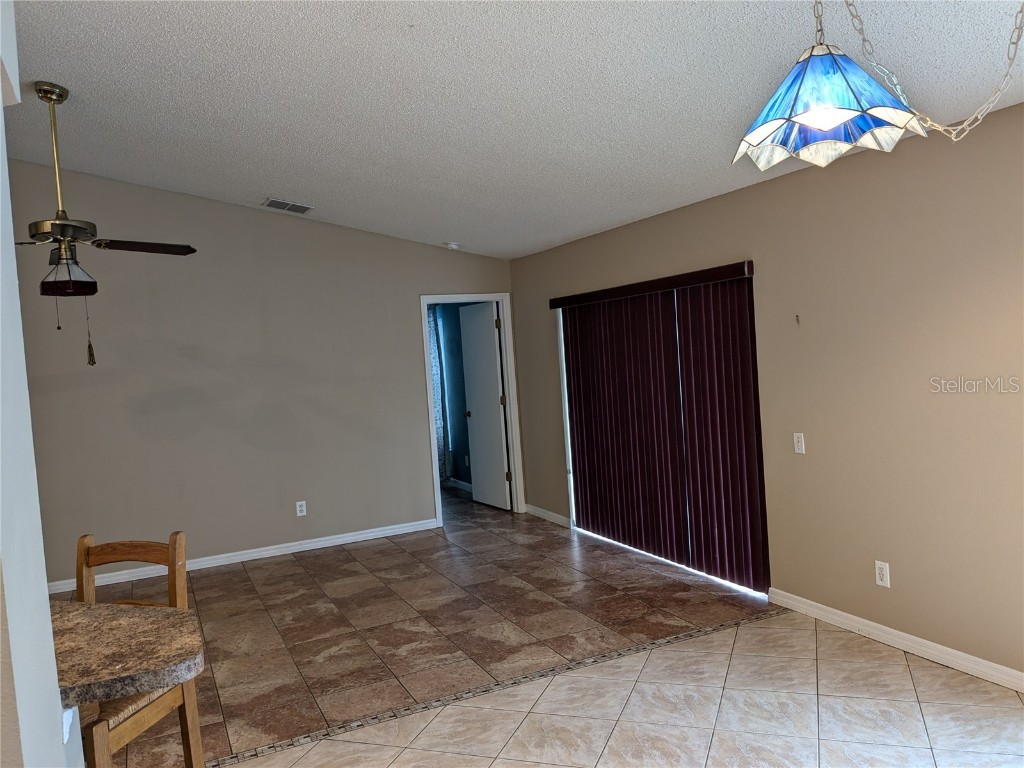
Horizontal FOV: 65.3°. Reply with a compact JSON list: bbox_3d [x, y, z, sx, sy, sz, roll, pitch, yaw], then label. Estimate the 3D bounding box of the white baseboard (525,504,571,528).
[{"bbox_3d":[0.321,1.211,7.302,0.014,0.083,0.860,-5,3,-25],"label":"white baseboard"}]

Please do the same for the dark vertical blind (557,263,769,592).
[{"bbox_3d":[0.946,0.269,5.763,0.120,1.965,2.450,-5,3,-25],"label":"dark vertical blind"}]

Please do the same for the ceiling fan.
[{"bbox_3d":[-2.414,-1.024,4.270,1.320,1.110,1.320,-5,3,-32],"label":"ceiling fan"}]

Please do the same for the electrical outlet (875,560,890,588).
[{"bbox_3d":[1.838,0.946,3.969,0.009,0.118,0.076,-5,3,-25],"label":"electrical outlet"}]

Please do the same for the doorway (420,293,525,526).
[{"bbox_3d":[-0.370,0.224,7.530,0.896,2.127,0.140,-5,3,-25],"label":"doorway"}]

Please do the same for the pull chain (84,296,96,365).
[{"bbox_3d":[-2.318,-0.288,4.383,0.042,0.375,0.042,-5,3,-28],"label":"pull chain"}]

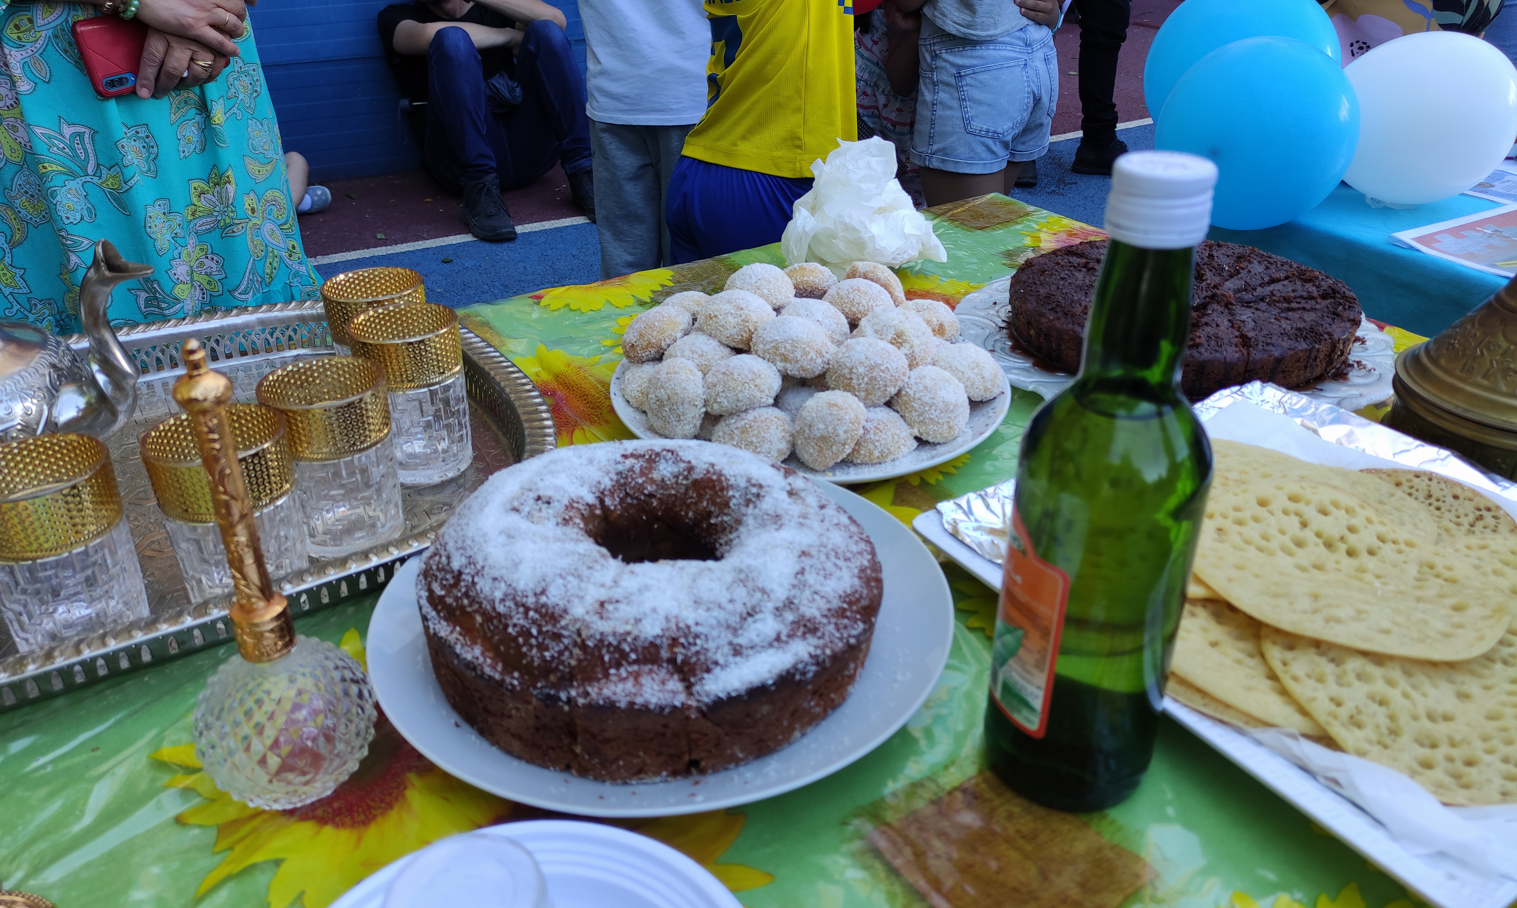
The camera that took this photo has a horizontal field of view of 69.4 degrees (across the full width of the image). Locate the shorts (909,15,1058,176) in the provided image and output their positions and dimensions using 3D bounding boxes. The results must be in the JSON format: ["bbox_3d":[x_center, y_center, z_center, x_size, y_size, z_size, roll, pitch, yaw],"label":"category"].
[{"bbox_3d":[0.414,-0.655,2.000,0.295,0.280,0.225,-17,33,-26],"label":"shorts"}]

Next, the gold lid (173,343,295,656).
[{"bbox_3d":[-0.187,0.019,0.389,0.026,0.129,0.026,1,29,-1],"label":"gold lid"}]

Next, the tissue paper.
[{"bbox_3d":[0.098,-0.235,1.001,0.150,0.110,0.130,-1,29,0],"label":"tissue paper"}]

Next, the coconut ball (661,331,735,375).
[{"bbox_3d":[-0.038,-0.062,0.705,0.048,0.039,0.048,-1,29,0],"label":"coconut ball"}]

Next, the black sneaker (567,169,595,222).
[{"bbox_3d":[-0.541,-0.886,3.733,0.110,0.125,0.300,-14,31,-22],"label":"black sneaker"}]

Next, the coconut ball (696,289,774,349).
[{"bbox_3d":[-0.015,-0.090,0.727,0.051,0.040,0.050,-1,29,0],"label":"coconut ball"}]

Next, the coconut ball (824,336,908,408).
[{"bbox_3d":[0.066,-0.050,0.659,0.050,0.041,0.049,-1,29,0],"label":"coconut ball"}]

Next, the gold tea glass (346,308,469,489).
[{"bbox_3d":[-0.201,-0.034,0.643,0.060,0.092,0.060,-1,29,0],"label":"gold tea glass"}]

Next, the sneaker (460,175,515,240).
[{"bbox_3d":[-0.869,-0.783,3.481,0.110,0.145,0.290,-13,31,-22],"label":"sneaker"}]

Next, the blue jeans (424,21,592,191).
[{"bbox_3d":[-0.866,-1.177,3.713,0.480,0.610,0.640,-13,31,-22],"label":"blue jeans"}]

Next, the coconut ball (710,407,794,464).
[{"bbox_3d":[-0.004,-0.009,0.630,0.048,0.038,0.044,-1,29,0],"label":"coconut ball"}]

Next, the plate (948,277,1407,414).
[{"bbox_3d":[0.292,-0.078,0.785,0.302,0.021,0.302,-1,29,0],"label":"plate"}]

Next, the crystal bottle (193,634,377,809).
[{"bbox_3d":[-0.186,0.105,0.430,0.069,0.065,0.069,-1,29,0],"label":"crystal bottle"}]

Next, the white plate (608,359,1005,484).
[{"bbox_3d":[0.035,-0.039,0.732,0.263,0.024,0.263,-1,29,0],"label":"white plate"}]

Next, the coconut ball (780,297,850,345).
[{"bbox_3d":[0.037,-0.085,0.717,0.050,0.040,0.050,-1,29,0],"label":"coconut ball"}]

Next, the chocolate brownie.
[{"bbox_3d":[0.304,-0.105,0.802,0.242,0.030,0.242,-1,29,0],"label":"chocolate brownie"}]

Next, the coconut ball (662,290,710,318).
[{"bbox_3d":[-0.050,-0.102,0.790,0.047,0.038,0.046,-1,29,0],"label":"coconut ball"}]

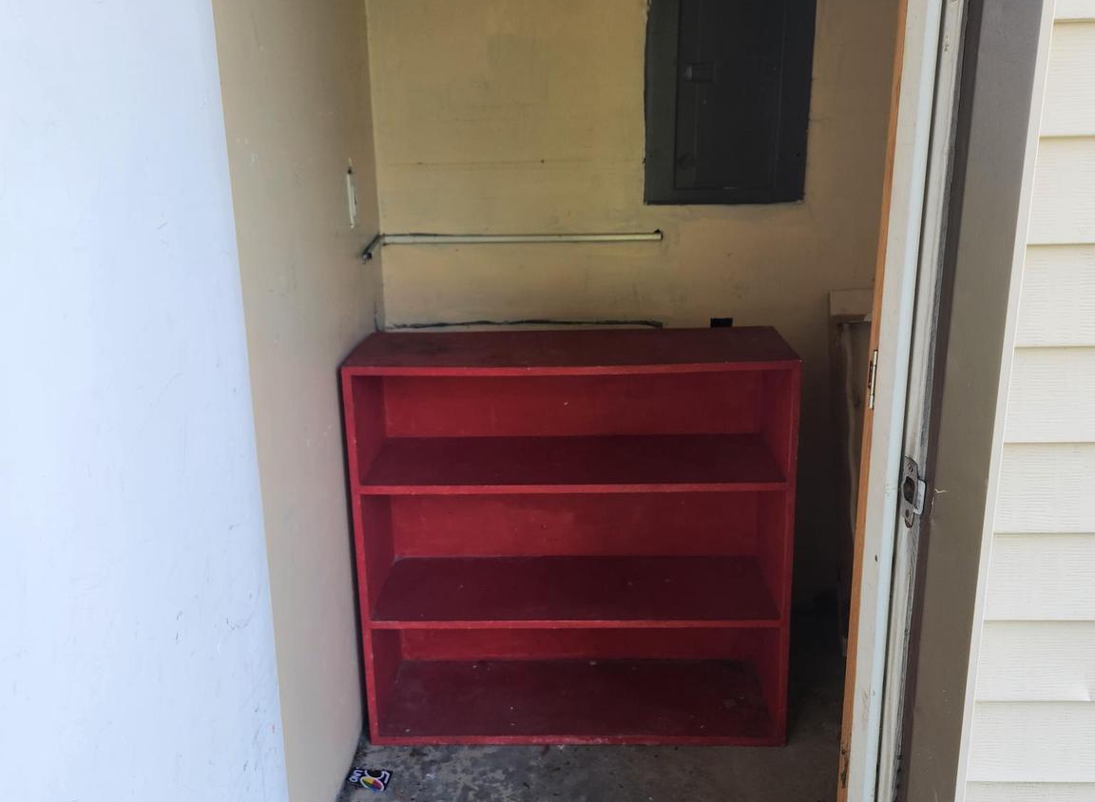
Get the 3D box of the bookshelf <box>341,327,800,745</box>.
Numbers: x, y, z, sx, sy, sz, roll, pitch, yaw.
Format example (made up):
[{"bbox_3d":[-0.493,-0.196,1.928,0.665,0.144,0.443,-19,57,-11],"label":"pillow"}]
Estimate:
[{"bbox_3d":[0.064,0.315,2.299,0.960,0.907,0.347,-1,15,2],"label":"bookshelf"}]

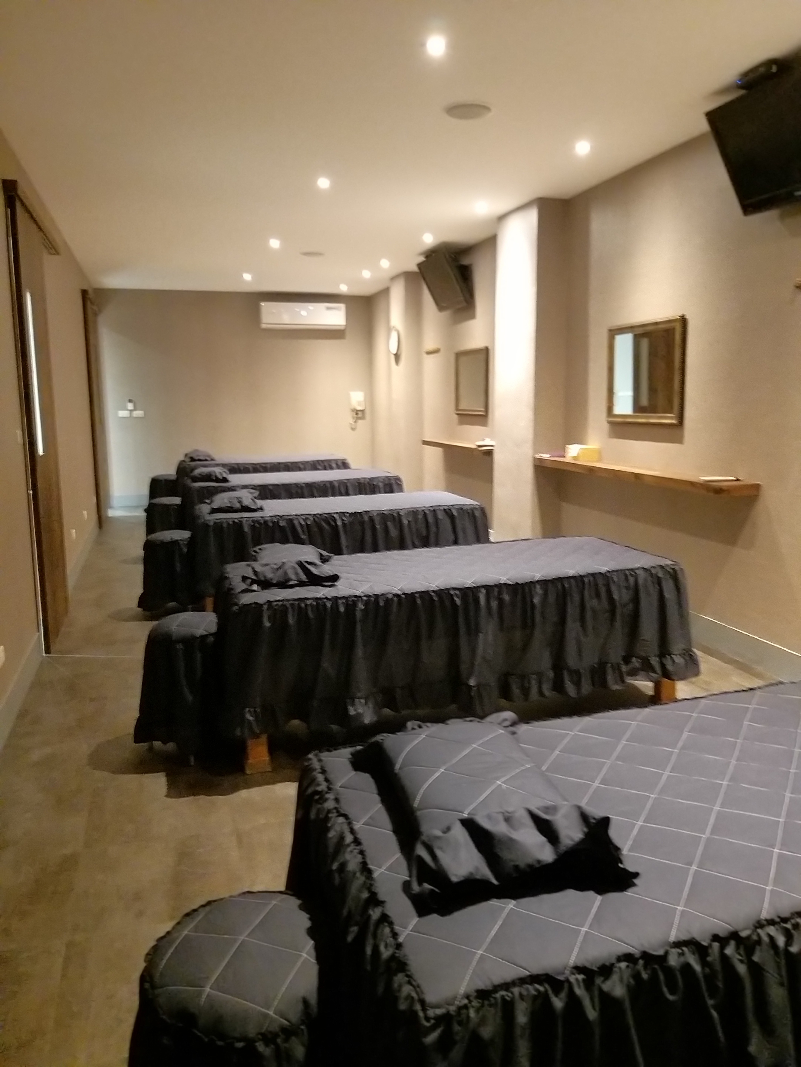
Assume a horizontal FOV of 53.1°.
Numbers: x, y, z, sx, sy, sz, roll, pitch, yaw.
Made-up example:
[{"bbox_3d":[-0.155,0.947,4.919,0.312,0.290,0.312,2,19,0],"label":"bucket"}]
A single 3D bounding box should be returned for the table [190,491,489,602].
[{"bbox_3d":[-0.396,0.054,5.205,1.834,0.500,0.766,-4,10,-16],"label":"table"}]

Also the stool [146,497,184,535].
[{"bbox_3d":[-1.902,-0.076,6.661,0.369,0.455,0.369,-4,10,-16],"label":"stool"}]

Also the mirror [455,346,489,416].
[{"bbox_3d":[0.620,-1.331,7.058,0.039,0.569,0.754,-4,10,-16],"label":"mirror"}]

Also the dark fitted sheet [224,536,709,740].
[{"bbox_3d":[0.194,0.367,3.337,1.834,0.500,0.766,-4,10,-16],"label":"dark fitted sheet"}]

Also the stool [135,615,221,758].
[{"bbox_3d":[-0.780,0.541,2.978,0.369,0.455,0.369,-4,10,-16],"label":"stool"}]

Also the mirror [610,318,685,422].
[{"bbox_3d":[1.405,-0.922,4.630,0.042,0.570,0.700,-3,10,-16],"label":"mirror"}]

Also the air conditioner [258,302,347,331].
[{"bbox_3d":[-1.228,-2.728,10.079,1.050,0.315,0.220,-3,10,-16],"label":"air conditioner"}]

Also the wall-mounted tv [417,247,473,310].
[{"bbox_3d":[0.400,-2.232,7.097,0.080,0.475,0.690,-32,17,-10],"label":"wall-mounted tv"}]

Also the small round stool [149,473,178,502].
[{"bbox_3d":[-2.517,-0.384,8.788,0.400,0.485,0.400,-3,10,-16],"label":"small round stool"}]

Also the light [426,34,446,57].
[{"bbox_3d":[0.131,-1.806,2.965,0.080,0.045,0.080,-1,10,0],"label":"light"}]

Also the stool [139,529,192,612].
[{"bbox_3d":[-1.389,0.220,4.899,0.369,0.455,0.369,-4,10,-16],"label":"stool"}]

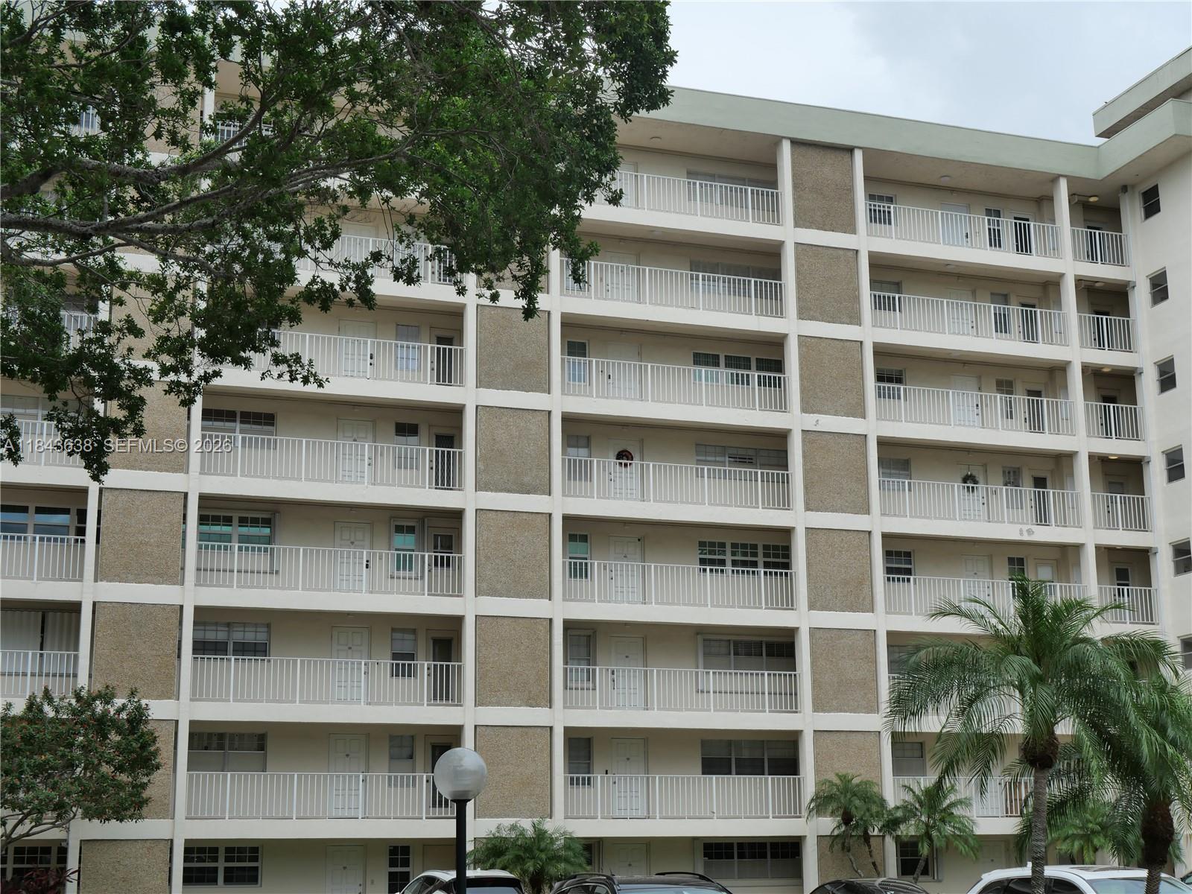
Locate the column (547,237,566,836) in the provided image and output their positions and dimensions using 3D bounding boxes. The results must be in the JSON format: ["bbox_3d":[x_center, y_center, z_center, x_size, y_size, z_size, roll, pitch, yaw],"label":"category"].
[{"bbox_3d":[-0.992,1.278,43.430,0.251,20.678,0.331,4,-14,-19],"label":"column"}]

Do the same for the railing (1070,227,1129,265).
[{"bbox_3d":[14.907,-5.872,50.865,1.977,1.054,0.080,4,-14,-19],"label":"railing"}]

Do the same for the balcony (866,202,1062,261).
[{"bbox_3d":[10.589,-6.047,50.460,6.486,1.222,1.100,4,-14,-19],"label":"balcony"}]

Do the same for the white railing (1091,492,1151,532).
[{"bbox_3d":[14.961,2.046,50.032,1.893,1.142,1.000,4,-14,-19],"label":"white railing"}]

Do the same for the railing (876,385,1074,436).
[{"bbox_3d":[10.802,-1.011,48.798,6.486,1.047,0.120,4,-14,-19],"label":"railing"}]

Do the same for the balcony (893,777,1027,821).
[{"bbox_3d":[10.774,9.301,45.729,6.434,1.054,0.080,4,-14,-19],"label":"balcony"}]

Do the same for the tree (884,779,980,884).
[{"bbox_3d":[8.451,10.266,43.156,2.400,3.731,2.400,4,-14,-19],"label":"tree"}]

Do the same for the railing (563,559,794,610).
[{"bbox_3d":[2.219,3.558,44.008,6.424,1.054,0.080,4,-14,-19],"label":"railing"}]

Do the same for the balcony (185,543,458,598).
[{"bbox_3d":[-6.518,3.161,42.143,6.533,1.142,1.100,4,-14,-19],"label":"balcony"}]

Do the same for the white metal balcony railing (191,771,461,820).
[{"bbox_3d":[-6.275,8.179,40.241,6.492,1.068,0.120,4,-14,-19],"label":"white metal balcony railing"}]

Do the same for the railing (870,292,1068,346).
[{"bbox_3d":[10.510,-3.467,49.589,6.417,1.121,1.250,4,-14,-19],"label":"railing"}]

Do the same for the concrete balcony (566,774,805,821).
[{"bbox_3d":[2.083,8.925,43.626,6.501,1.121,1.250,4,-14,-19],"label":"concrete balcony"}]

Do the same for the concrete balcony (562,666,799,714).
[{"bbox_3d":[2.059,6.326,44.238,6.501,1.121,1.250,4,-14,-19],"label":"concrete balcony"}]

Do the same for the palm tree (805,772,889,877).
[{"bbox_3d":[6.190,9.724,42.106,1.857,3.472,1.857,-1,-13,0],"label":"palm tree"}]

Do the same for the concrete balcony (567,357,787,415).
[{"bbox_3d":[2.161,-1.605,45.225,6.424,1.054,0.080,4,-14,-19],"label":"concrete balcony"}]

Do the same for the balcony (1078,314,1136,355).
[{"bbox_3d":[14.826,-3.162,51.056,2.039,1.121,1.250,4,-14,-19],"label":"balcony"}]

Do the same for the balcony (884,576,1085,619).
[{"bbox_3d":[10.716,4.154,46.942,6.434,1.054,0.080,4,-14,-19],"label":"balcony"}]

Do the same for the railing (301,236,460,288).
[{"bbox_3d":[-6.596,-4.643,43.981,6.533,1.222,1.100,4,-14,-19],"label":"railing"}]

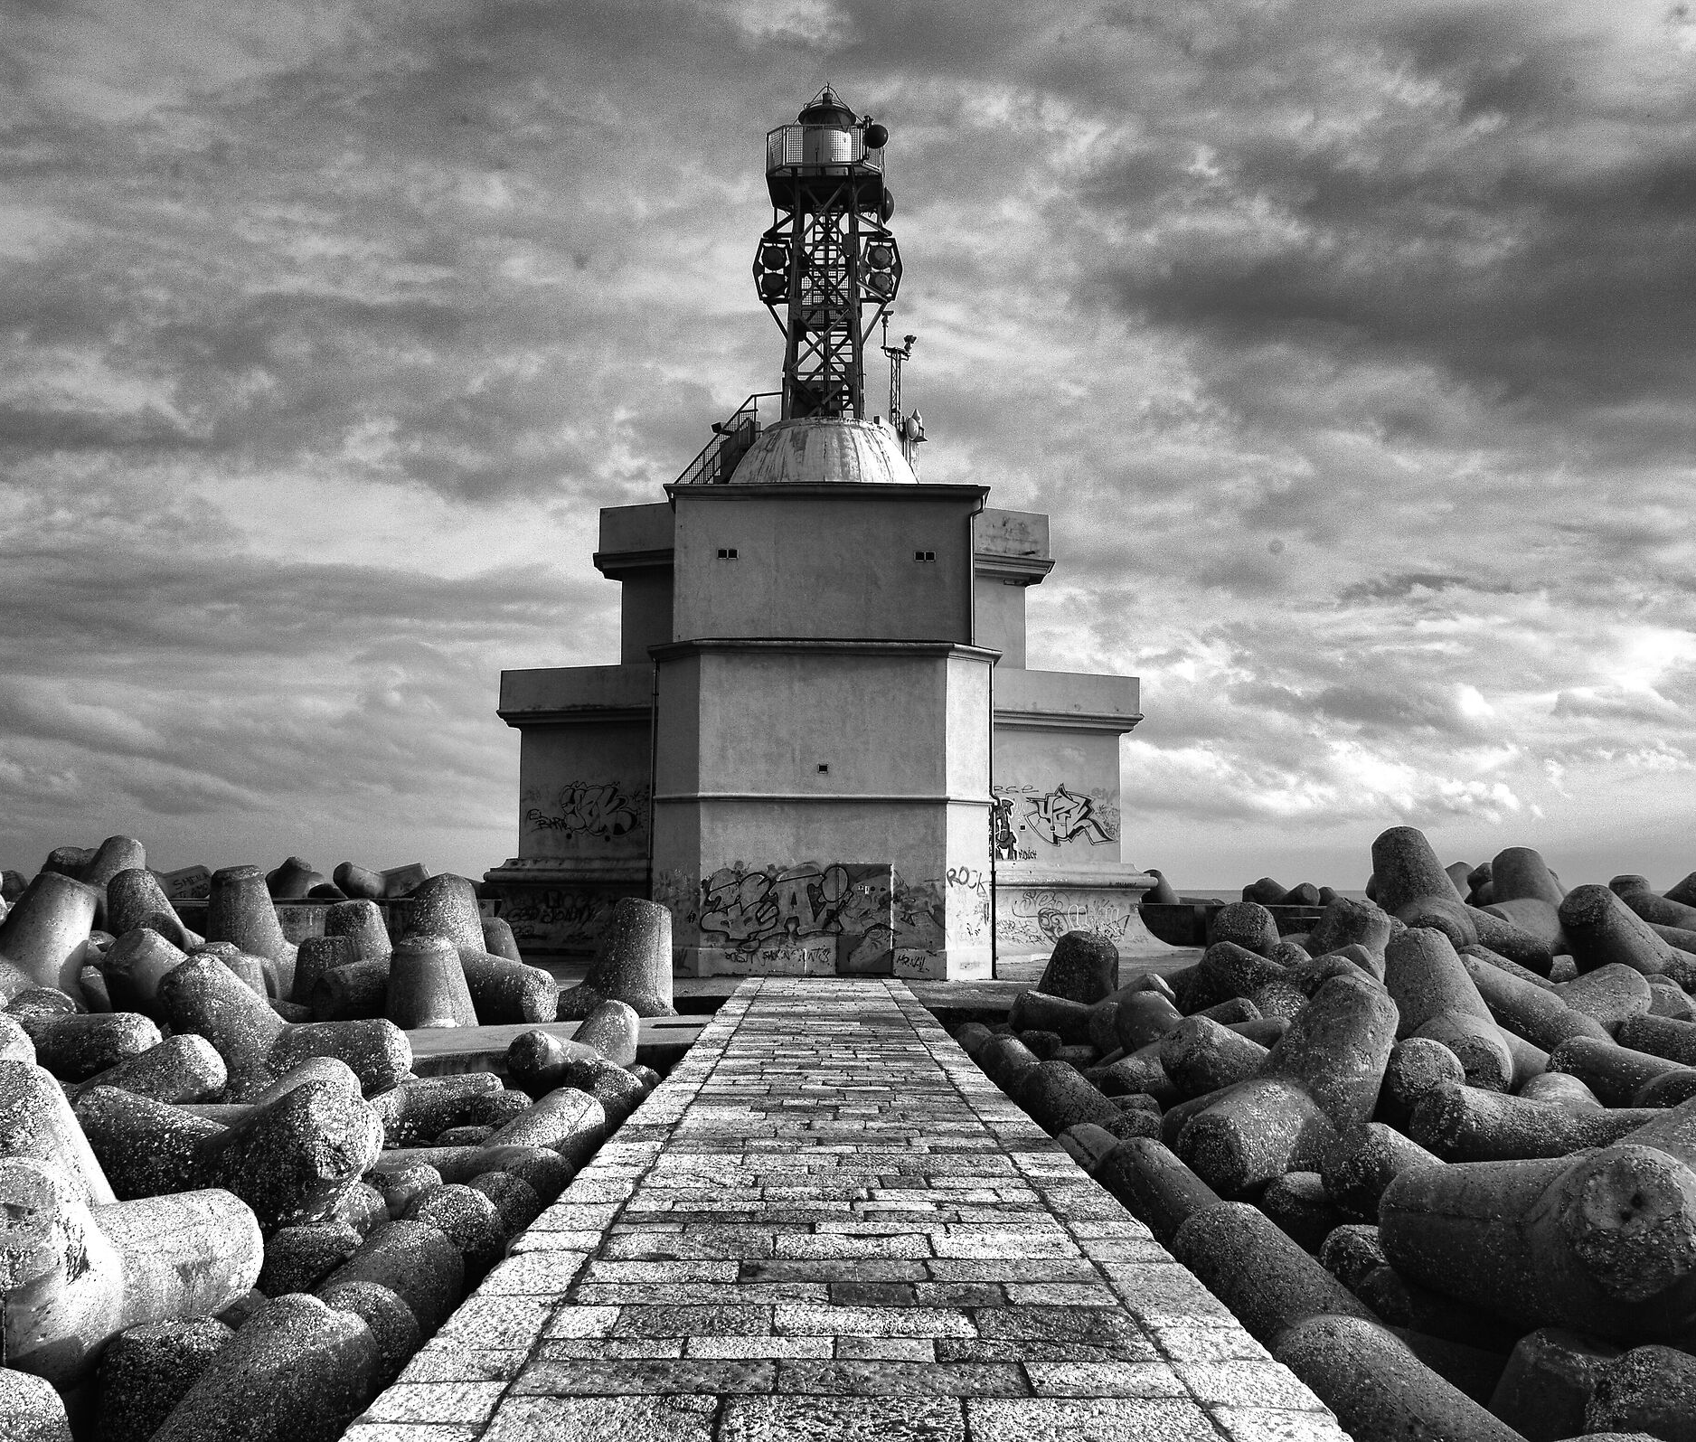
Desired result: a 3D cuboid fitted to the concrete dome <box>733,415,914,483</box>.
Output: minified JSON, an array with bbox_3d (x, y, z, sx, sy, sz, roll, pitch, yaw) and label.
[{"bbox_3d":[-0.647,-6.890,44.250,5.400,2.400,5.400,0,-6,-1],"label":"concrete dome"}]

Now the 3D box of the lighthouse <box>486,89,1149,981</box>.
[{"bbox_3d":[-0.638,-6.168,41.058,15.600,24.100,17.600,0,-6,-1],"label":"lighthouse"}]

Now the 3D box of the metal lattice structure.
[{"bbox_3d":[-0.608,-13.006,44.890,4.100,9.800,3.300,0,-6,-1],"label":"metal lattice structure"}]

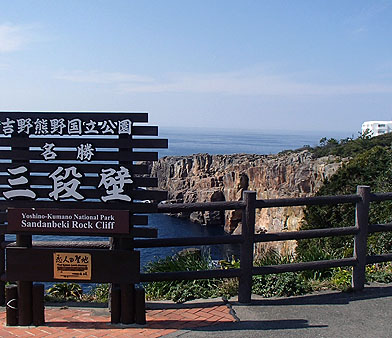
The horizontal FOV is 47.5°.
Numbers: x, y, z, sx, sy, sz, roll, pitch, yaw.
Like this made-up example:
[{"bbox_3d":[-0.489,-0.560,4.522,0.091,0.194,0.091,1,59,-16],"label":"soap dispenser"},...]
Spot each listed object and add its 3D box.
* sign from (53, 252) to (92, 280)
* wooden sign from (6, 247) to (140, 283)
[{"bbox_3d":[-1.085,0.859,3.926,0.339,0.243,0.020,1,6,2],"label":"sign"},{"bbox_3d":[-1.087,0.854,3.966,1.189,0.294,0.060,1,6,2],"label":"wooden sign"}]

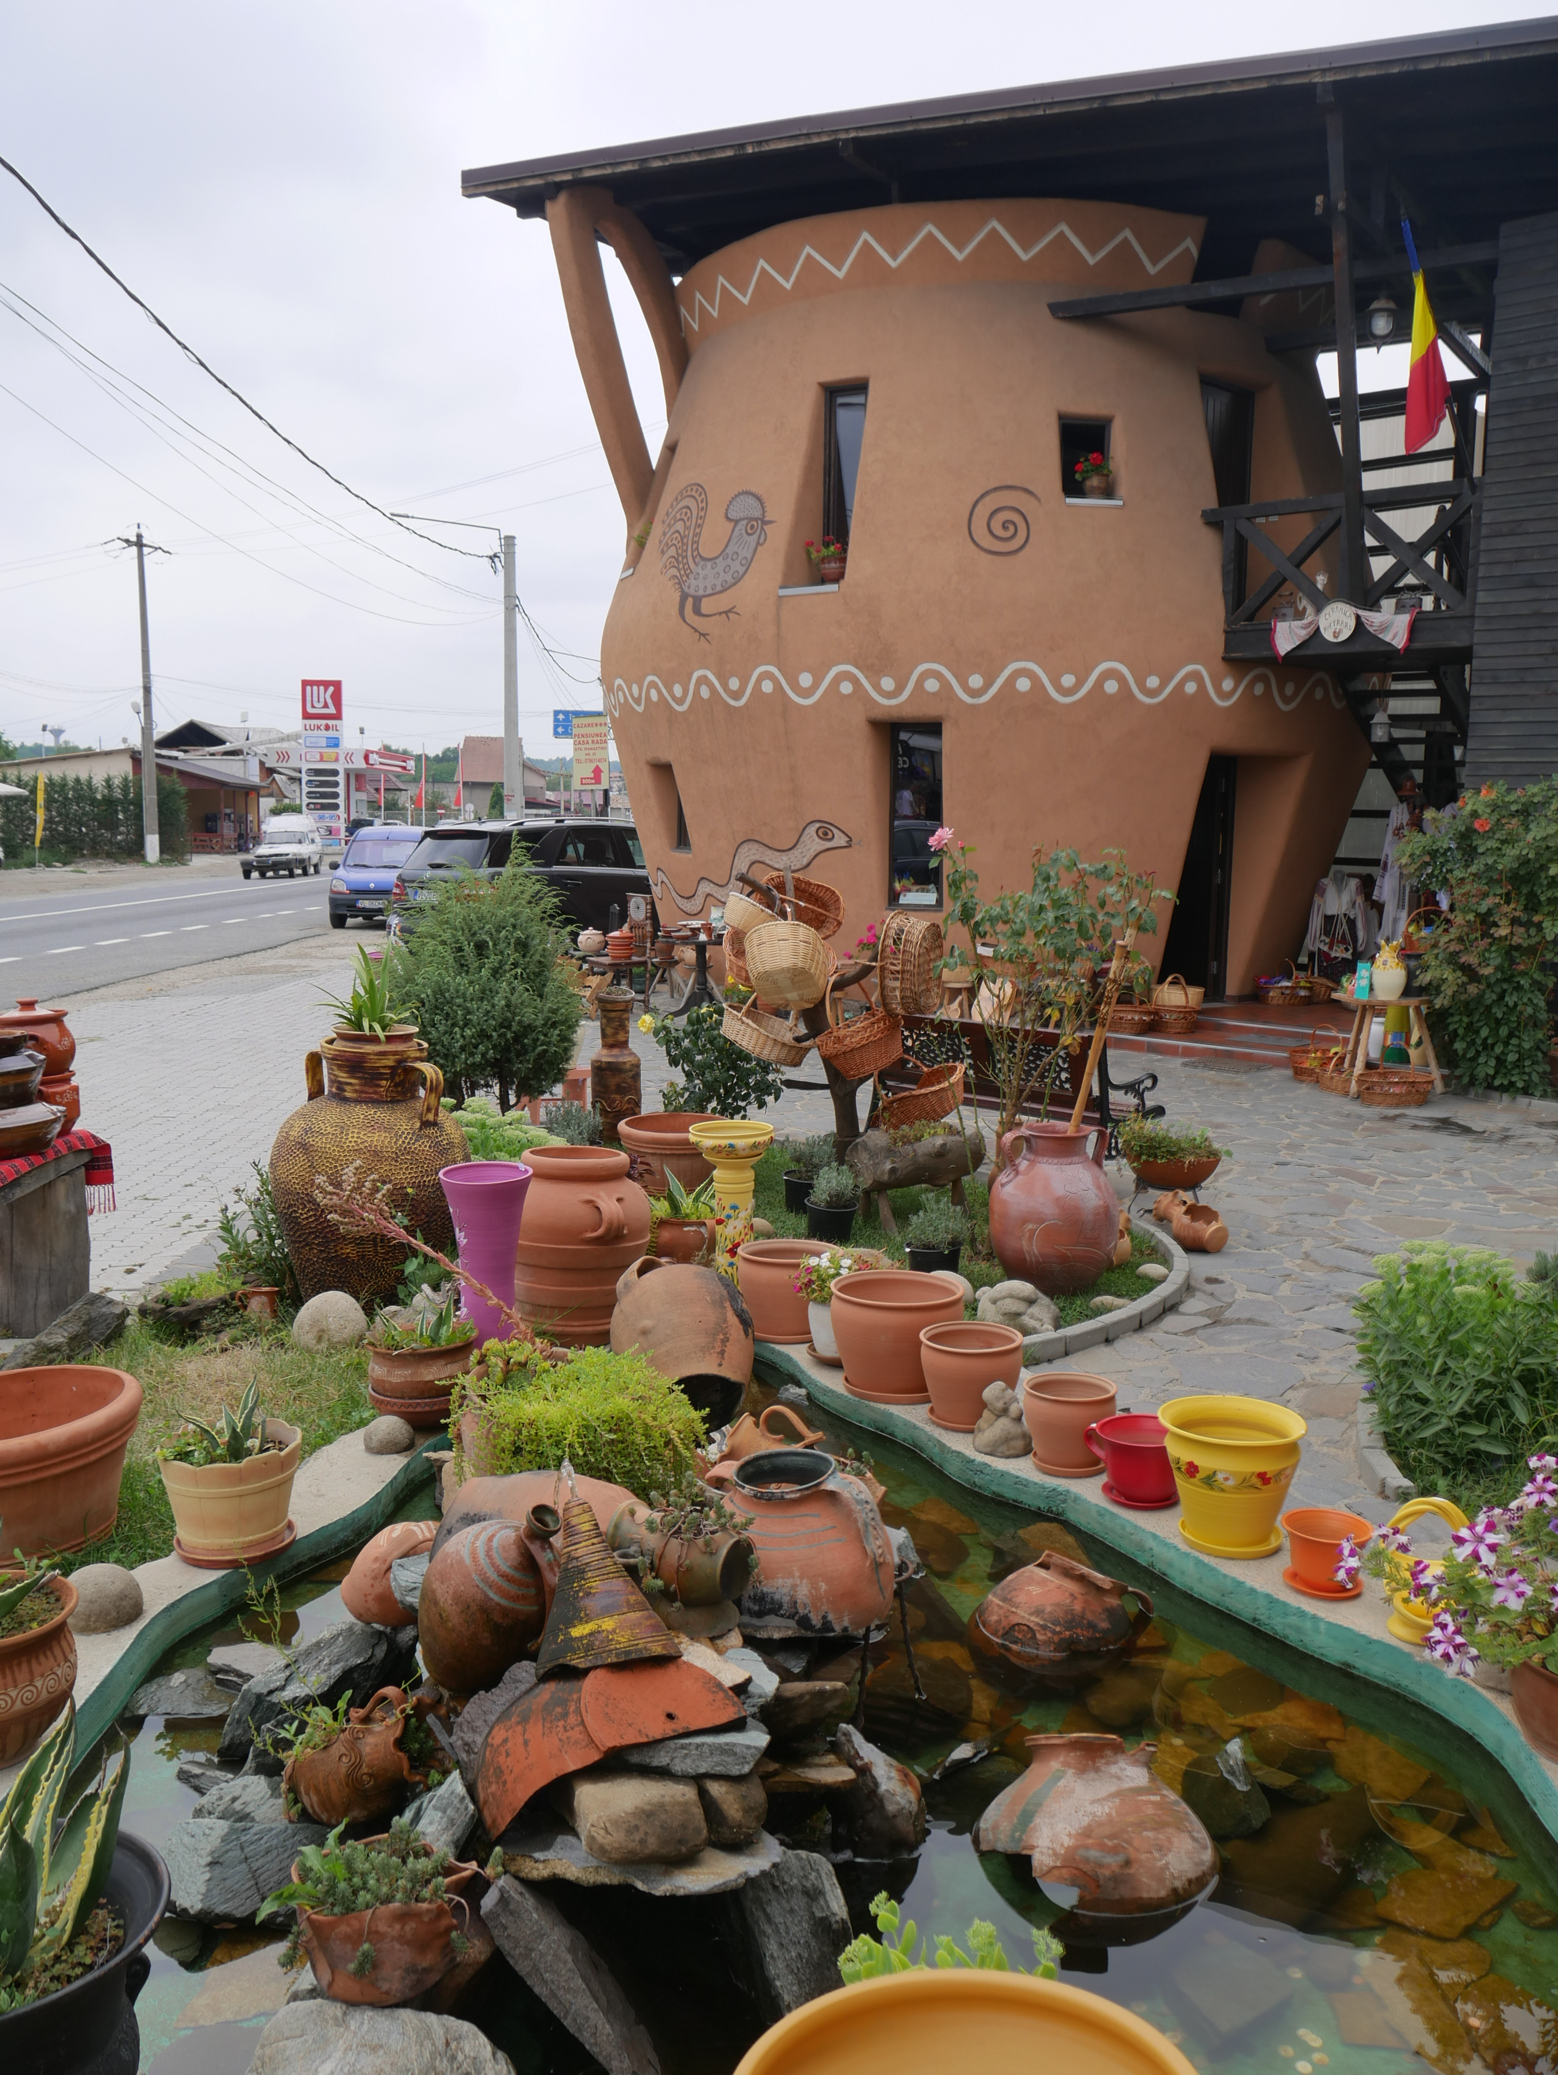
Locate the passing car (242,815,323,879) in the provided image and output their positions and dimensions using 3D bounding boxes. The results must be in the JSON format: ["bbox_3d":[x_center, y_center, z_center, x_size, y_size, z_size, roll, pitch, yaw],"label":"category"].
[{"bbox_3d":[-15.508,-5.956,52.500,1.700,1.930,4.400,0,7,-3],"label":"passing car"}]

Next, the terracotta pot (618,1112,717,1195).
[{"bbox_3d":[-0.461,0.538,7.520,0.515,0.325,0.515,0,7,-4],"label":"terracotta pot"}]

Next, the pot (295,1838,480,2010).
[{"bbox_3d":[-0.554,1.247,2.362,0.250,0.165,0.200,-2,7,0],"label":"pot"}]

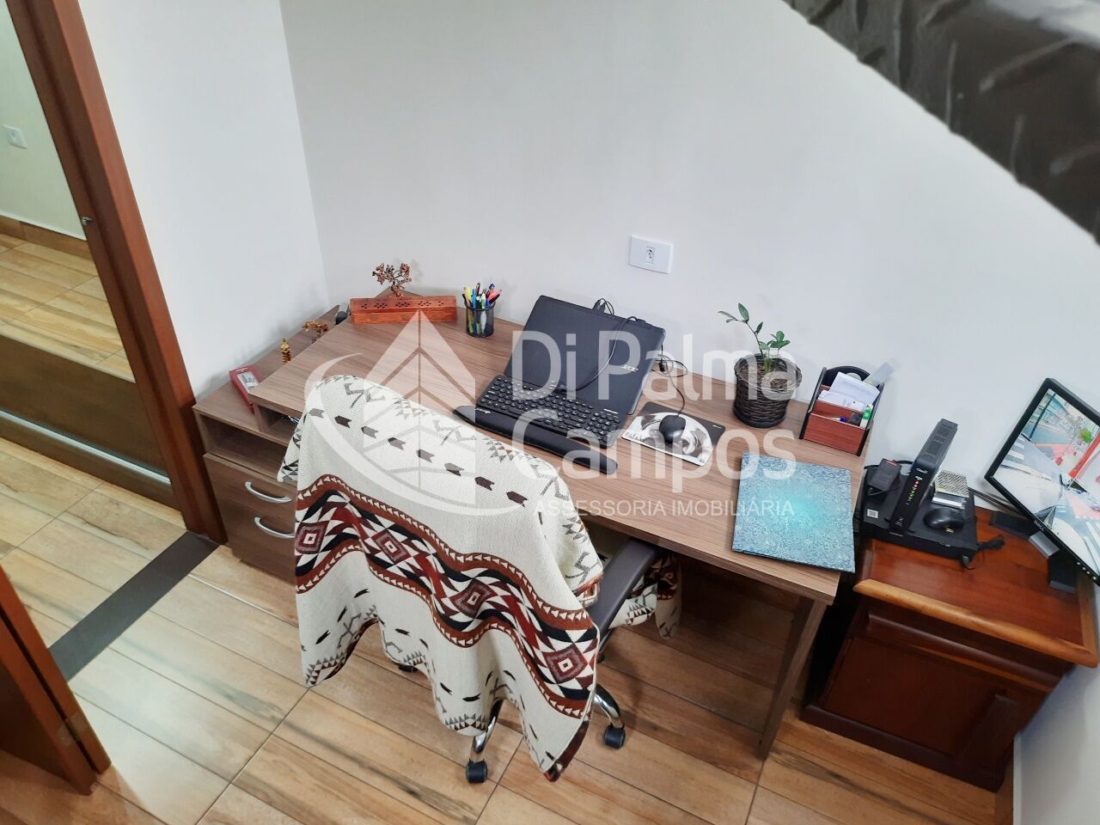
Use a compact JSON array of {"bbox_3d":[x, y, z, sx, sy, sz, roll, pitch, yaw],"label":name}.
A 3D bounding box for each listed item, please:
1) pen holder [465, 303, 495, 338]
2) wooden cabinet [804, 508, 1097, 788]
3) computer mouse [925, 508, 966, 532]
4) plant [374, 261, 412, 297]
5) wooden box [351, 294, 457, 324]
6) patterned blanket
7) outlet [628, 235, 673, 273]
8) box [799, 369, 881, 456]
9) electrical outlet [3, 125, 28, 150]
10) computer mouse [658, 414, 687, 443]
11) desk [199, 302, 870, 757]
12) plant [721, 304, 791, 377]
[{"bbox_3d":[-0.209,-0.287,2.301,0.092,0.093,0.092,2,36,-1],"label":"pen holder"},{"bbox_3d":[1.018,0.579,2.021,0.504,0.552,0.422,16,38,17],"label":"wooden cabinet"},{"bbox_3d":[0.986,0.269,1.910,0.099,0.036,0.060,6,36,4],"label":"computer mouse"},{"bbox_3d":[-0.485,-0.409,2.387,0.120,0.137,0.090,-1,36,-5],"label":"plant"},{"bbox_3d":[-0.441,-0.315,2.331,0.305,0.058,0.060,-3,37,-8],"label":"wooden box"},{"bbox_3d":[-0.121,0.295,1.670,0.720,0.760,0.550,21,40,22],"label":"patterned blanket"},{"bbox_3d":[0.268,-0.420,2.041,0.118,0.081,0.011,17,39,19],"label":"outlet"},{"bbox_3d":[0.736,-0.011,1.921,0.149,0.163,0.135,17,39,19],"label":"box"},{"bbox_3d":[-2.373,-1.216,3.377,0.118,0.081,0.011,17,39,19],"label":"electrical outlet"},{"bbox_3d":[0.309,0.039,1.922,0.060,0.036,0.102,14,38,15],"label":"computer mouse"},{"bbox_3d":[-0.089,0.247,2.270,1.730,0.740,0.680,17,39,18],"label":"desk"},{"bbox_3d":[0.511,-0.185,1.940,0.190,0.190,0.130,17,39,18],"label":"plant"}]

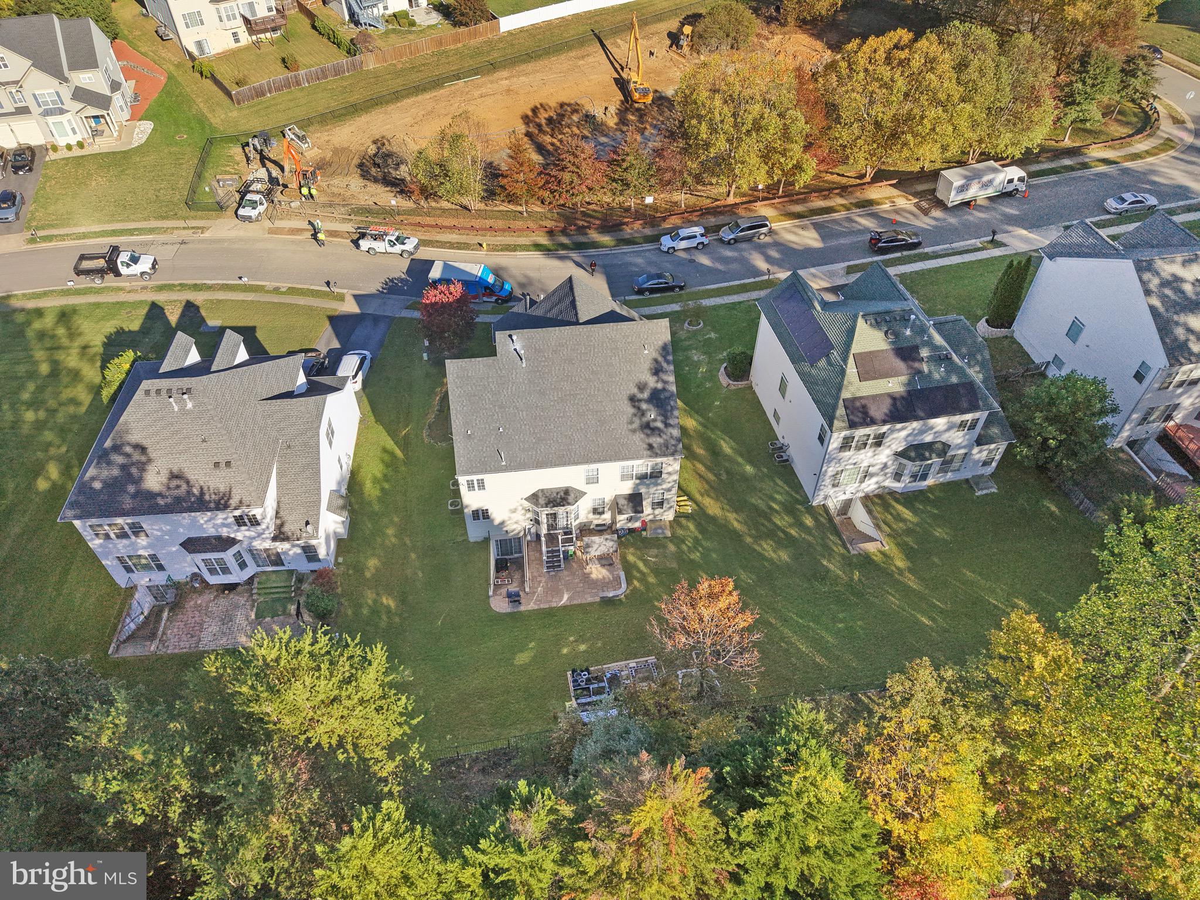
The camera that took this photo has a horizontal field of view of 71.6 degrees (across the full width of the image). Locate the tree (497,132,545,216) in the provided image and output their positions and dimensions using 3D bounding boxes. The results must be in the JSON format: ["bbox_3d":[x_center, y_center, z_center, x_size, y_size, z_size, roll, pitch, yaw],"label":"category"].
[{"bbox_3d":[-7.613,-26.920,81.448,4.600,8.580,4.600,0,46,0],"label":"tree"}]

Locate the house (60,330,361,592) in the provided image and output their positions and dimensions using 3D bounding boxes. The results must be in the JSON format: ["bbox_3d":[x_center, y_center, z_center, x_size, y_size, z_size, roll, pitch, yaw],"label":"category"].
[{"bbox_3d":[-24.448,-0.550,53.998,14.500,10.800,15.200,-4,46,-3],"label":"house"}]

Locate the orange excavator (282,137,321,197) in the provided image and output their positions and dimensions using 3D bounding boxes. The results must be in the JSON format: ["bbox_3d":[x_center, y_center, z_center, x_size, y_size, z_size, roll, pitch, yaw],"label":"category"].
[{"bbox_3d":[-31.690,-29.859,87.099,5.100,4.600,1.950,23,51,20],"label":"orange excavator"}]

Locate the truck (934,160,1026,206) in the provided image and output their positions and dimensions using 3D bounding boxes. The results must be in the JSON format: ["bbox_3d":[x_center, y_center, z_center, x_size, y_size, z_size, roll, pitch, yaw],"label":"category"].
[{"bbox_3d":[37.422,-26.033,81.561,7.954,3.200,2.400,-13,47,-4],"label":"truck"}]

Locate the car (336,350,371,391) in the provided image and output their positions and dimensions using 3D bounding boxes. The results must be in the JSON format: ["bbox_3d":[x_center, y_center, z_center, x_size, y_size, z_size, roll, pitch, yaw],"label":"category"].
[{"bbox_3d":[-19.751,-6.509,67.271,1.900,1.700,4.700,2,47,2],"label":"car"}]

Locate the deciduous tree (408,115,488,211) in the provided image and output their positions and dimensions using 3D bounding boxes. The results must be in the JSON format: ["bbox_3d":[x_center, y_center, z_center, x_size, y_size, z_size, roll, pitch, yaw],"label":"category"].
[{"bbox_3d":[-14.951,-28.022,81.839,7.600,9.720,7.600,0,46,0],"label":"deciduous tree"}]

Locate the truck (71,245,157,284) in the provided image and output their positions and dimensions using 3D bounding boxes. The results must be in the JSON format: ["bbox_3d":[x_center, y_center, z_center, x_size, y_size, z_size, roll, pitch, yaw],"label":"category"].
[{"bbox_3d":[-44.962,-17.234,77.587,6.900,2.600,2.300,-3,47,-2],"label":"truck"}]

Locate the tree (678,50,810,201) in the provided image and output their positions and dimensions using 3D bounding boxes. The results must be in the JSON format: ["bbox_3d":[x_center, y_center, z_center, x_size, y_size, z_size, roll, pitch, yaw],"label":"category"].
[{"bbox_3d":[13.797,-30.511,81.165,12.300,13.600,12.300,0,47,0],"label":"tree"}]

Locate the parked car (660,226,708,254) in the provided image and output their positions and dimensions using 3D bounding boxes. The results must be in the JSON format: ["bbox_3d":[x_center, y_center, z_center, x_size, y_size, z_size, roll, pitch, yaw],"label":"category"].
[{"bbox_3d":[8.177,-20.424,80.804,4.700,1.700,1.850,-8,46,-3],"label":"parked car"}]

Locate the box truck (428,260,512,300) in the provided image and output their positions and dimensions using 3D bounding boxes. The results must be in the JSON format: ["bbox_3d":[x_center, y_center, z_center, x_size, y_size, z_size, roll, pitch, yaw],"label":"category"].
[{"bbox_3d":[-11.365,-14.759,74.442,7.000,2.800,2.300,7,47,7],"label":"box truck"}]

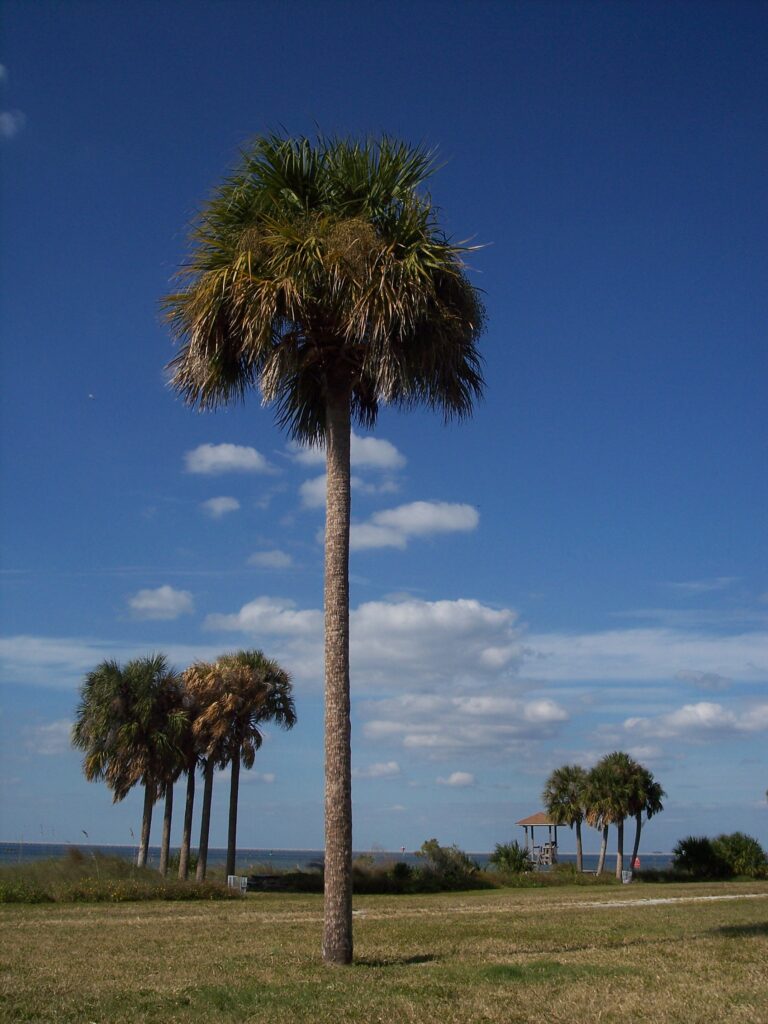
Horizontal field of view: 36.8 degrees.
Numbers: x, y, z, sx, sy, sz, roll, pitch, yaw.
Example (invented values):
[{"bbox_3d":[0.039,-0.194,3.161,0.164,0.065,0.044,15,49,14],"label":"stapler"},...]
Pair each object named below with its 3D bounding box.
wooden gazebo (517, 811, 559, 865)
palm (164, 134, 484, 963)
[{"bbox_3d":[11.184,23.189,81.733,2.914,3.750,2.914,-6,-18,22],"label":"wooden gazebo"},{"bbox_3d":[-1.029,-0.116,18.358,5.230,13.507,5.230,1,-16,0],"label":"palm"}]

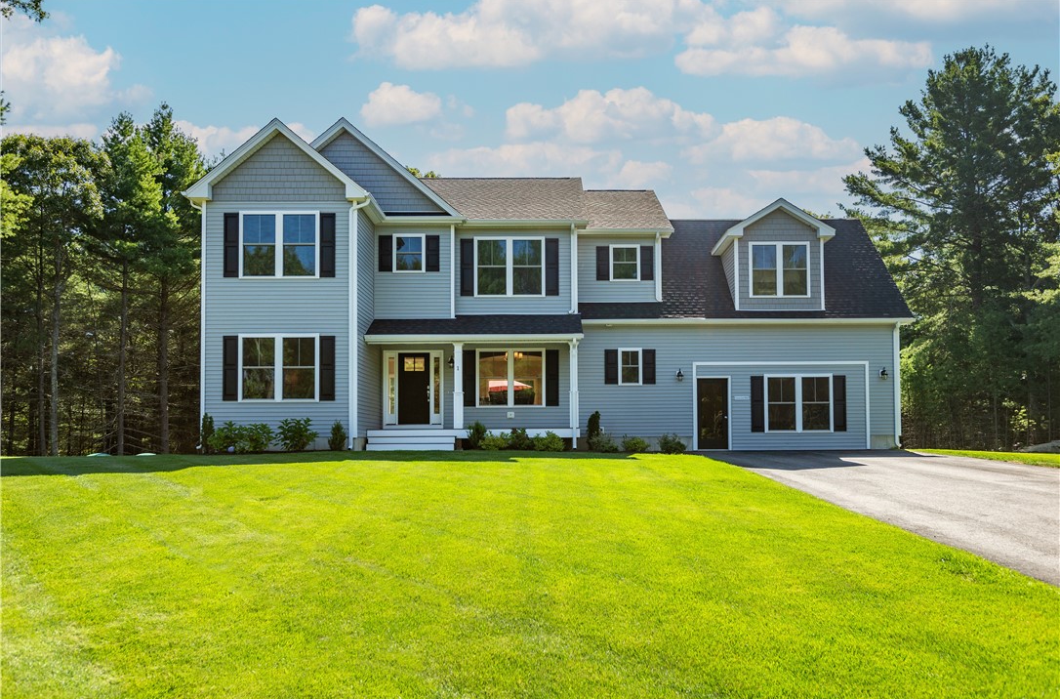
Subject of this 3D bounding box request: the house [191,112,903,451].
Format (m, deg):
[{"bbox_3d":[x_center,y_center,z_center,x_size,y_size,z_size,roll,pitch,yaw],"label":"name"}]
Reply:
[{"bbox_3d":[1.220,-1.350,24.100,19.100,8.850,11.200,0,-4,0],"label":"house"}]

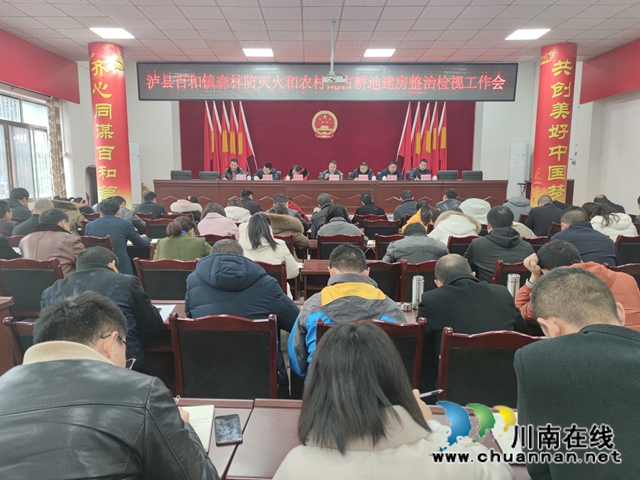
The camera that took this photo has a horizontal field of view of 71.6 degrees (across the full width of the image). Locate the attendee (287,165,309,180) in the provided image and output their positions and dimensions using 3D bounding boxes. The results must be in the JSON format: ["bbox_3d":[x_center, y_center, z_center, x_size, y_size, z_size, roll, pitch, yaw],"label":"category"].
[{"bbox_3d":[-0.521,-1.190,10.338,0.560,1.100,0.750,0,9,-1],"label":"attendee"}]

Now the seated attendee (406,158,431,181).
[{"bbox_3d":[1.984,-0.981,8.832,0.490,1.260,0.630,1,8,2],"label":"seated attendee"}]

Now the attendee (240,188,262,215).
[{"bbox_3d":[-1.045,-0.149,6.991,0.520,1.291,0.750,1,8,7],"label":"attendee"}]

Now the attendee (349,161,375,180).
[{"bbox_3d":[0.974,-1.210,10.335,0.600,1.160,0.750,0,9,-1],"label":"attendee"}]

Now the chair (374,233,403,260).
[{"bbox_3d":[0.762,0.372,4.605,0.460,0.940,0.540,0,8,0],"label":"chair"}]

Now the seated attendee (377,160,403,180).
[{"bbox_3d":[1.520,-1.111,9.541,0.580,1.150,0.750,0,9,0],"label":"seated attendee"}]

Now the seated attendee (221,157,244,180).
[{"bbox_3d":[-1.712,-0.978,8.837,0.540,1.270,0.750,0,8,0],"label":"seated attendee"}]

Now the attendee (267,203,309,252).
[{"bbox_3d":[-0.370,0.220,4.806,0.540,1.220,0.760,0,9,0],"label":"attendee"}]

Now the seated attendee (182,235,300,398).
[{"bbox_3d":[-0.380,0.598,2.355,0.570,1.200,0.760,0,9,3],"label":"seated attendee"}]

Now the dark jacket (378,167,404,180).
[{"bbox_3d":[1.408,-1.115,8.754,0.510,0.580,0.480,1,8,2],"label":"dark jacket"}]

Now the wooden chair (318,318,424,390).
[{"bbox_3d":[0.216,0.771,2.169,0.460,0.950,0.540,0,9,-1],"label":"wooden chair"}]

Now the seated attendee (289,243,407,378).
[{"bbox_3d":[0.126,0.584,2.292,0.580,1.174,0.750,0,8,0],"label":"seated attendee"}]

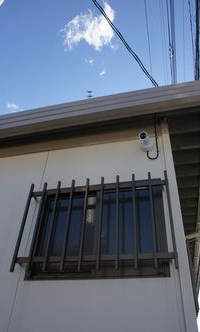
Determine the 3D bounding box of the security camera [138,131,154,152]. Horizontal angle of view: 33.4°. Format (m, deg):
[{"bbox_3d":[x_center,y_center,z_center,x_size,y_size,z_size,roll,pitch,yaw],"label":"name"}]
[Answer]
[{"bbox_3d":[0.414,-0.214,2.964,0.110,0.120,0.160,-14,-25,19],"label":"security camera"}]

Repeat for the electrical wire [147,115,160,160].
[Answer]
[{"bbox_3d":[0.483,-0.280,3.091,0.110,0.633,0.050,-6,-44,10],"label":"electrical wire"}]

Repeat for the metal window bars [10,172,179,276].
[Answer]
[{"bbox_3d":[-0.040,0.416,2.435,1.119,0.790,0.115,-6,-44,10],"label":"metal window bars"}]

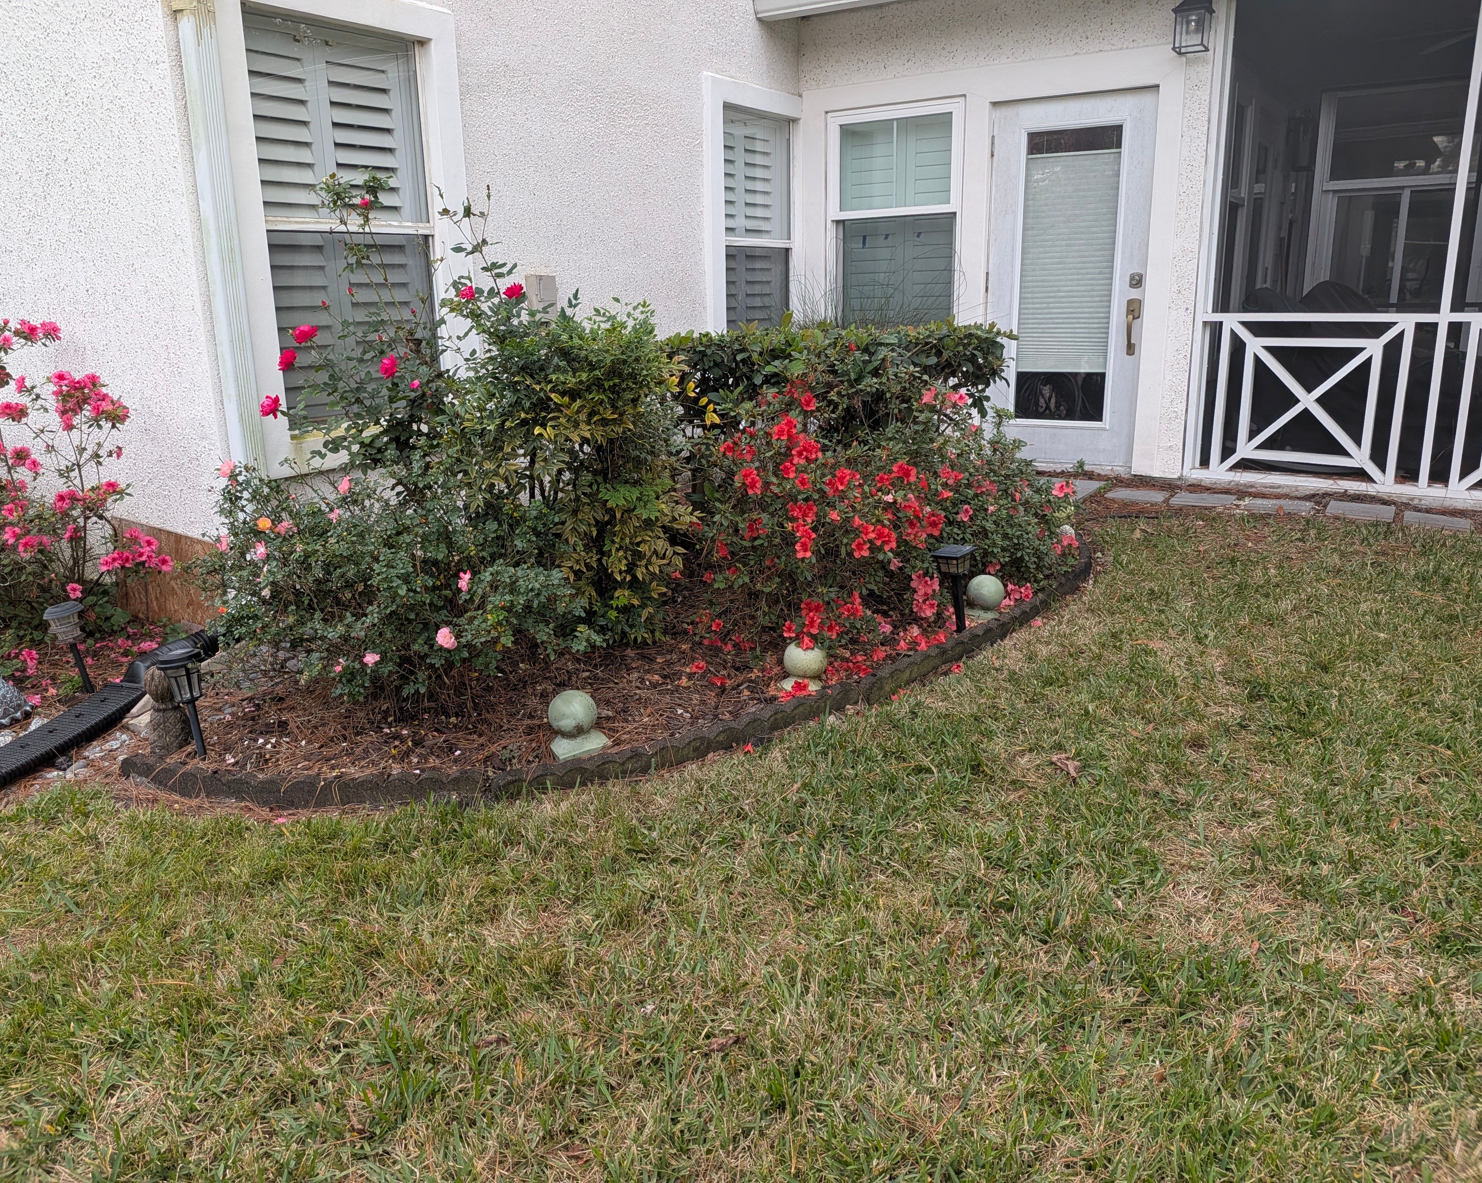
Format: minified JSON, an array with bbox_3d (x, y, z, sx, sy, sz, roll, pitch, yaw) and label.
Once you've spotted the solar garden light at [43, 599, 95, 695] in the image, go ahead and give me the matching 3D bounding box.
[{"bbox_3d":[-2.203,0.192,3.629,0.120,0.318,0.120,-18,22,-29],"label":"solar garden light"}]

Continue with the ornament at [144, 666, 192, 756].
[{"bbox_3d":[-1.705,0.345,3.246,0.120,0.244,0.120,-7,16,-29],"label":"ornament"}]

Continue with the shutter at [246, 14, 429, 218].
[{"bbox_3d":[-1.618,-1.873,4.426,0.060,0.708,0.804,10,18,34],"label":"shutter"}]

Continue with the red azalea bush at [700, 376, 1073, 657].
[{"bbox_3d":[0.595,-0.407,4.369,1.750,0.950,1.150,-15,21,-42],"label":"red azalea bush"}]

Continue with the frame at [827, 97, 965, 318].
[{"bbox_3d":[0.946,-2.237,6.831,0.920,1.480,0.090,9,18,33],"label":"frame"}]

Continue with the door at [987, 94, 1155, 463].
[{"bbox_3d":[1.868,-1.764,6.314,0.920,2.030,0.070,9,18,33],"label":"door"}]

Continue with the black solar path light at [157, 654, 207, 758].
[{"bbox_3d":[-1.592,0.333,3.171,0.120,0.306,0.120,-12,19,-26],"label":"black solar path light"}]

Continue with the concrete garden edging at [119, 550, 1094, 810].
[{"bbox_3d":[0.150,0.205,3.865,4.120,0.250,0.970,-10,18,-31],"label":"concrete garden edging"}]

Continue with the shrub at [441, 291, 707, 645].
[{"bbox_3d":[-0.674,-0.541,4.380,0.950,1.178,0.800,-3,15,-8],"label":"shrub"}]

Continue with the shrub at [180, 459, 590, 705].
[{"bbox_3d":[-1.101,-0.063,3.633,1.320,0.760,1.000,-1,15,0],"label":"shrub"}]

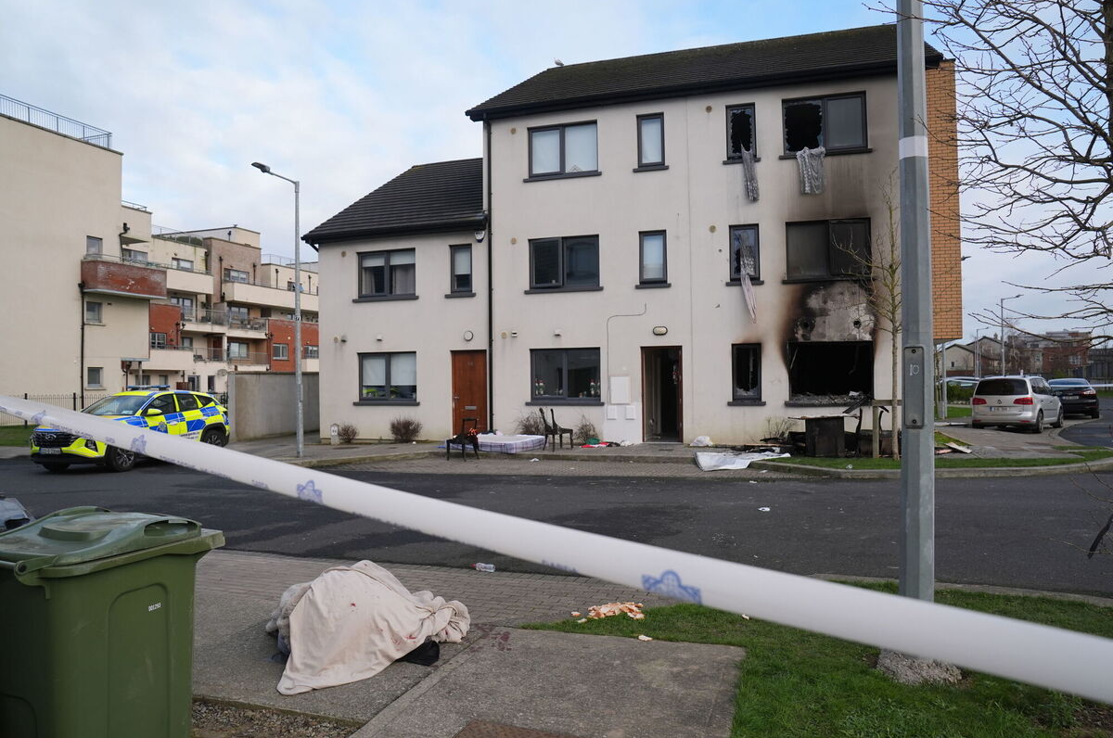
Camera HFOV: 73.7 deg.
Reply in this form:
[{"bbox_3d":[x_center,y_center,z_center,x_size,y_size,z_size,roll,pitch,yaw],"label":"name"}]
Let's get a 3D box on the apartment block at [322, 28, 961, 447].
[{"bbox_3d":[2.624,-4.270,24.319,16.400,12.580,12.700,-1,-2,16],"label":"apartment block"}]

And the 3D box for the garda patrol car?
[{"bbox_3d":[-9.640,1.316,17.170,1.880,1.750,4.500,-1,-2,14],"label":"garda patrol car"}]

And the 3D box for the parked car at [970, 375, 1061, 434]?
[{"bbox_3d":[14.620,1.075,23.392,4.400,1.660,1.800,1,-2,-45],"label":"parked car"}]

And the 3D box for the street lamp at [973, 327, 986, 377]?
[{"bbox_3d":[35.872,-0.313,62.208,1.000,6.200,0.250,-2,-2,30],"label":"street lamp"}]

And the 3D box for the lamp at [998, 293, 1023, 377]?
[{"bbox_3d":[24.727,-0.905,40.208,1.000,6.200,0.250,-2,-2,30],"label":"lamp"}]

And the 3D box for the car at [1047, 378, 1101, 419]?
[{"bbox_3d":[20.579,1.206,29.862,1.870,1.500,4.750,-2,-2,33],"label":"car"}]

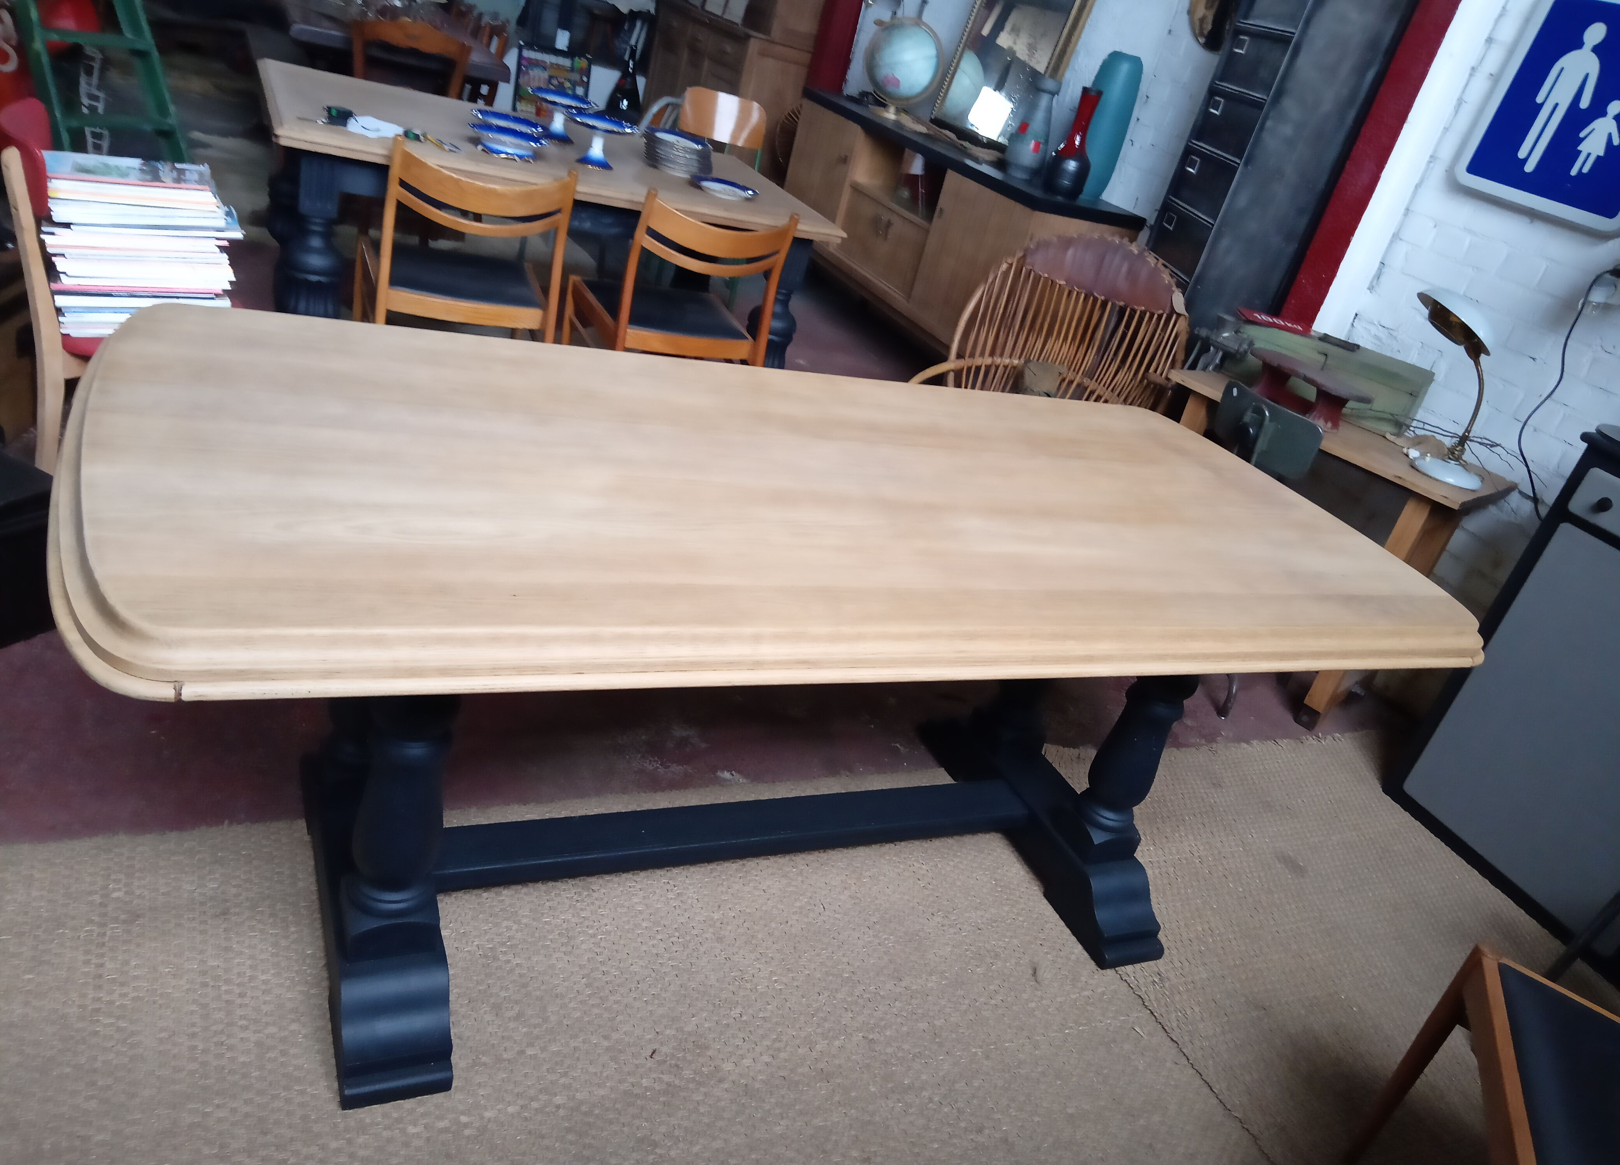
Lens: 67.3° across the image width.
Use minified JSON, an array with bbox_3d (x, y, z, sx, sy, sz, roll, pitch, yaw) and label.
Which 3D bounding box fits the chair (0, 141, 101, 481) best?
[{"bbox_3d":[-1.359,-0.477,2.488,0.510,0.810,0.460,0,30,-29],"label":"chair"}]

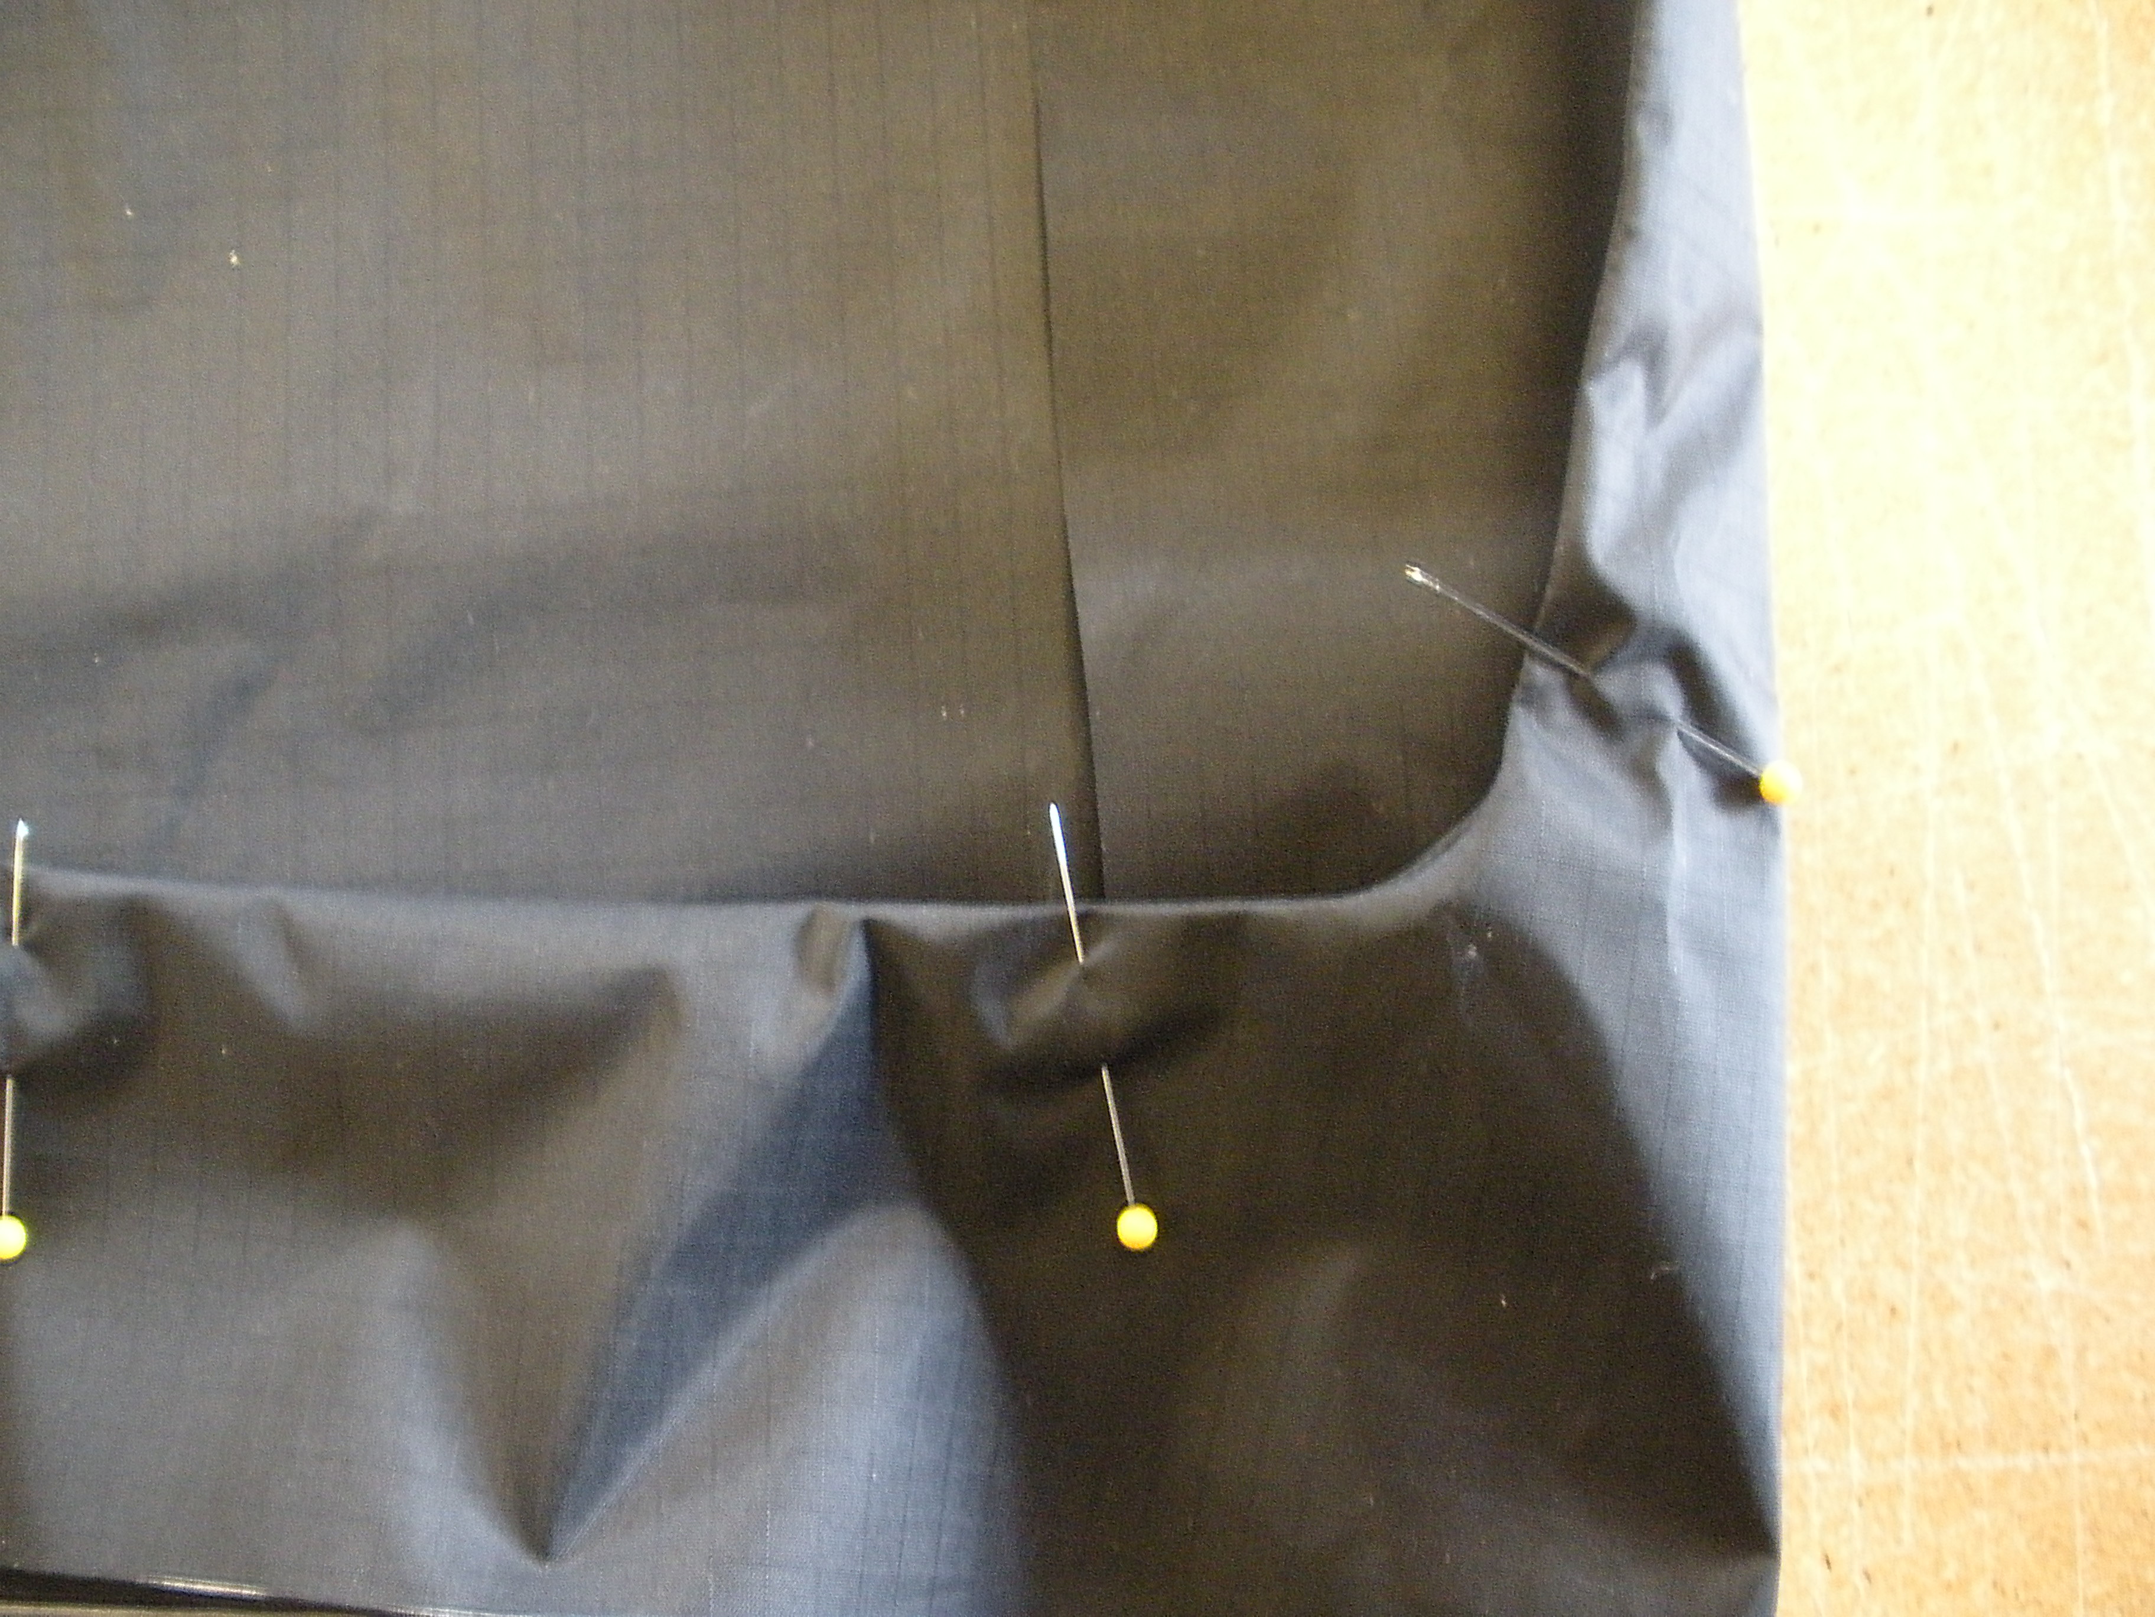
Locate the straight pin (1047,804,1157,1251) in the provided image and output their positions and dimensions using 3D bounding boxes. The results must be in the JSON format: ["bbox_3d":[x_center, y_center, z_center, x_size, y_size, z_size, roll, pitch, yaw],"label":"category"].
[{"bbox_3d":[0.002,0.022,0.226,0.004,0.004,0.045,-11,82,-2],"label":"straight pin"}]

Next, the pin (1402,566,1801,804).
[{"bbox_3d":[0.053,-0.013,0.227,0.045,0.004,0.004,30,83,4],"label":"pin"}]

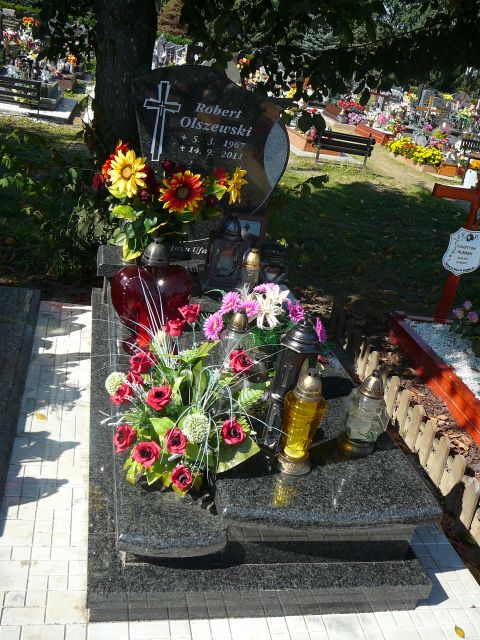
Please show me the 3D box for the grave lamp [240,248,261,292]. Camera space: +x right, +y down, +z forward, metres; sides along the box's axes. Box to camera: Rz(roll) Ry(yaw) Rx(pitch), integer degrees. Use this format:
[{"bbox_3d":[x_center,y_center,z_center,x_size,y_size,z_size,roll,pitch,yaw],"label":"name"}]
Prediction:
[{"bbox_3d":[0.072,-0.247,3.194,0.089,0.219,0.089,5,24,-14],"label":"grave lamp"}]

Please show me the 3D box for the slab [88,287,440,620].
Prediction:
[{"bbox_3d":[-0.100,0.259,2.621,0.968,0.319,2.021,5,24,-14],"label":"slab"}]

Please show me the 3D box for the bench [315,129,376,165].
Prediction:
[{"bbox_3d":[2.392,-4.046,15.175,1.480,0.730,0.520,1,25,-22],"label":"bench"}]

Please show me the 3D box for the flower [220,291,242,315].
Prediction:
[{"bbox_3d":[-0.032,-0.066,2.429,0.075,0.079,0.050,9,23,-4],"label":"flower"}]

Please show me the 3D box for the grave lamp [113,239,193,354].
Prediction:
[{"bbox_3d":[-0.349,-0.091,2.501,0.305,0.471,0.189,5,24,-14],"label":"grave lamp"}]

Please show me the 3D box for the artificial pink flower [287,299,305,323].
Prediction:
[{"bbox_3d":[0.208,-0.036,2.431,0.064,0.083,0.050,-6,28,-34],"label":"artificial pink flower"}]

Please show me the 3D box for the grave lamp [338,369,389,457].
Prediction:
[{"bbox_3d":[0.398,0.283,2.022,0.141,0.286,0.141,5,24,-14],"label":"grave lamp"}]

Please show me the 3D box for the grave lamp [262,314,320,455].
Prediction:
[{"bbox_3d":[0.141,0.197,1.879,0.116,0.463,0.116,5,24,-14],"label":"grave lamp"}]

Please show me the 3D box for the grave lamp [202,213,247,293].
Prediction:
[{"bbox_3d":[-0.044,-0.328,3.138,0.179,0.369,0.179,5,24,-14],"label":"grave lamp"}]

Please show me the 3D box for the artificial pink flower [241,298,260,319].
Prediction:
[{"bbox_3d":[0.039,-0.043,2.390,0.070,0.070,0.050,5,24,-14],"label":"artificial pink flower"}]

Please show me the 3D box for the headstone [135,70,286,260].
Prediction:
[{"bbox_3d":[-0.171,-0.701,3.096,0.764,0.935,0.083,5,24,-14],"label":"headstone"}]

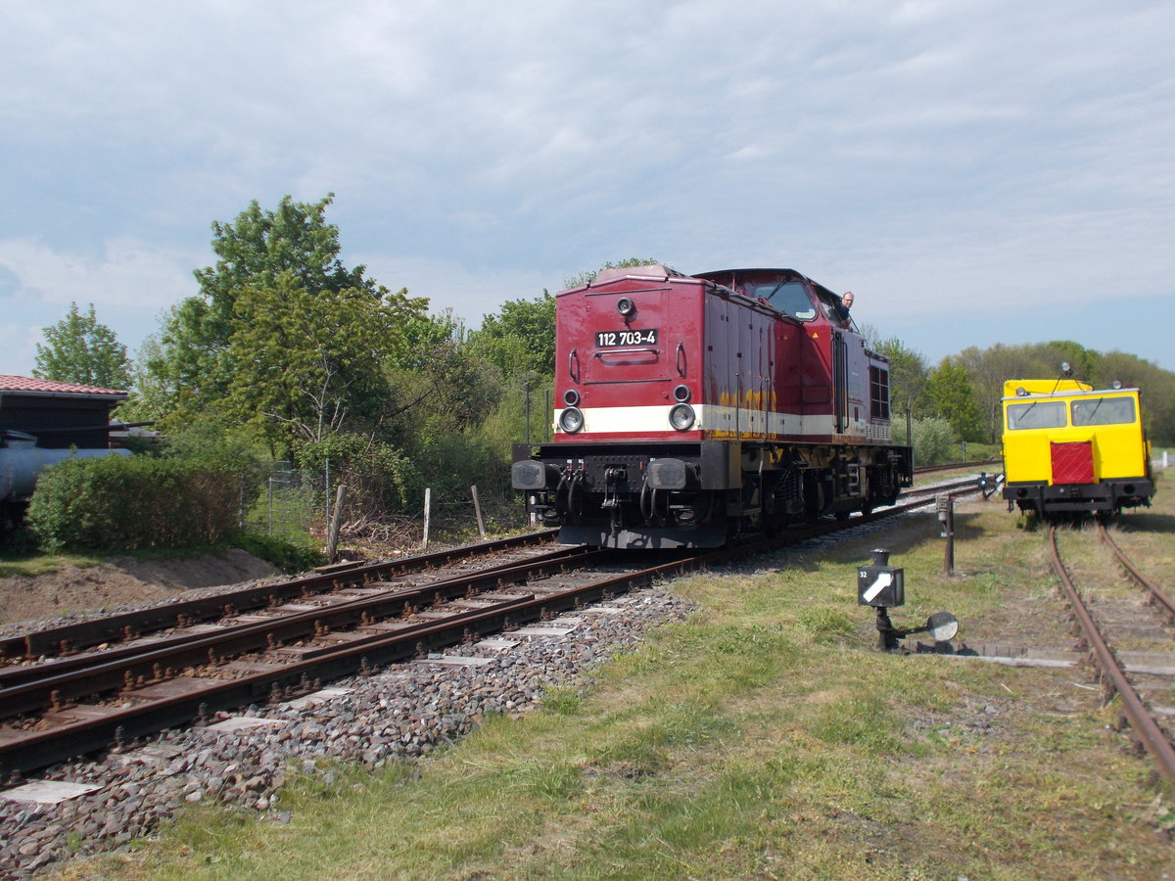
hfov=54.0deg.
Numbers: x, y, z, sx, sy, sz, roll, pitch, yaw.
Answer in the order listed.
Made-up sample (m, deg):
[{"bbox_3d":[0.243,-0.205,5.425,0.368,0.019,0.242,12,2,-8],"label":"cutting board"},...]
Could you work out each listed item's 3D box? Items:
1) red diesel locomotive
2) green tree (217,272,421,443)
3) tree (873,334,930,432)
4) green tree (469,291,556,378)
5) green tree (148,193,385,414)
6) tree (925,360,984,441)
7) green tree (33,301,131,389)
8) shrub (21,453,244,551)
[{"bbox_3d":[3.088,-0.614,19.787,3.000,4.250,14.240,-1,-1,25],"label":"red diesel locomotive"},{"bbox_3d":[-4.852,-0.705,21.300,3.800,4.790,3.700,0,-1,0],"label":"green tree"},{"bbox_3d":[18.798,-2.079,70.000,4.200,8.370,4.200,0,-1,0],"label":"tree"},{"bbox_3d":[-1.946,-1.246,33.000,3.300,6.100,3.300,0,-1,0],"label":"green tree"},{"bbox_3d":[-7.107,-1.828,25.500,5.200,7.310,5.000,0,-1,0],"label":"green tree"},{"bbox_3d":[24.784,-1.655,78.000,4.100,7.740,4.100,0,-1,0],"label":"tree"},{"bbox_3d":[-14.871,-1.067,34.000,3.200,6.030,3.200,0,-1,0],"label":"green tree"},{"bbox_3d":[-6.475,0.896,16.500,3.000,1.410,1.500,0,-1,-27],"label":"shrub"}]

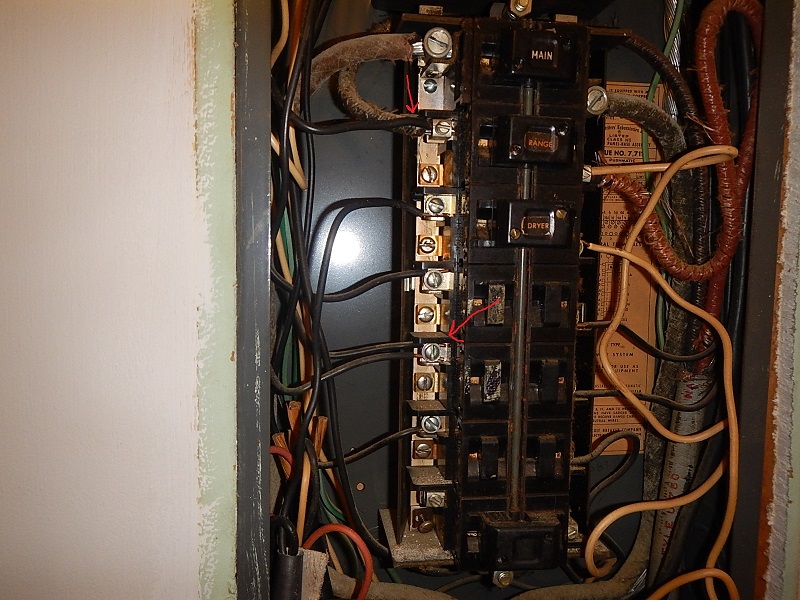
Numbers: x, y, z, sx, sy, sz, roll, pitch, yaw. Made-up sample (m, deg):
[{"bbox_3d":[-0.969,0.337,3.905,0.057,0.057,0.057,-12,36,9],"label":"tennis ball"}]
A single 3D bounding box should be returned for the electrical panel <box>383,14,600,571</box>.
[{"bbox_3d":[0.062,-0.004,0.457,0.140,0.356,0.078,1,3,-5],"label":"electrical panel"}]

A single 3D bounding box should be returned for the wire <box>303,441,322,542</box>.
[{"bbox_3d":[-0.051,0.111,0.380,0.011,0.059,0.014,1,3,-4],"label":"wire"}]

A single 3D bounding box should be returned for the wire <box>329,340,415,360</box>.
[{"bbox_3d":[-0.017,0.029,0.378,0.049,0.012,0.014,1,3,-4],"label":"wire"}]

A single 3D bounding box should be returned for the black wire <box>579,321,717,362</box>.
[{"bbox_3d":[0.149,0.025,0.389,0.081,0.025,0.030,1,3,-4],"label":"black wire"}]

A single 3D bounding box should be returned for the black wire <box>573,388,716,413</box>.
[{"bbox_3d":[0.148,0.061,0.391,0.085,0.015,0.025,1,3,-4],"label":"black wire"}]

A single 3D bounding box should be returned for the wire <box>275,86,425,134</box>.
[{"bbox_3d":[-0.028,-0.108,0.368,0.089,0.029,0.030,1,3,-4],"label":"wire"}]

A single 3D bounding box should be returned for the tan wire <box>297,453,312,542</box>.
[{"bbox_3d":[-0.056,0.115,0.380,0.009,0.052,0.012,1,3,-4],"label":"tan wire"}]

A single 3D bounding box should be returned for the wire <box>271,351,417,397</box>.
[{"bbox_3d":[-0.034,0.043,0.377,0.082,0.027,0.028,1,3,-4],"label":"wire"}]

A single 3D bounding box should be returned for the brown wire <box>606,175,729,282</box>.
[{"bbox_3d":[0.157,-0.042,0.381,0.070,0.064,0.032,1,3,-4],"label":"brown wire"}]

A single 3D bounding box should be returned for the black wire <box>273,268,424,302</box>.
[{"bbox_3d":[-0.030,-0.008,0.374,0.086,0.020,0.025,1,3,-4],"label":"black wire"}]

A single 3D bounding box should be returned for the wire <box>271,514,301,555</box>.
[{"bbox_3d":[-0.066,0.135,0.373,0.017,0.023,0.016,1,3,-4],"label":"wire"}]

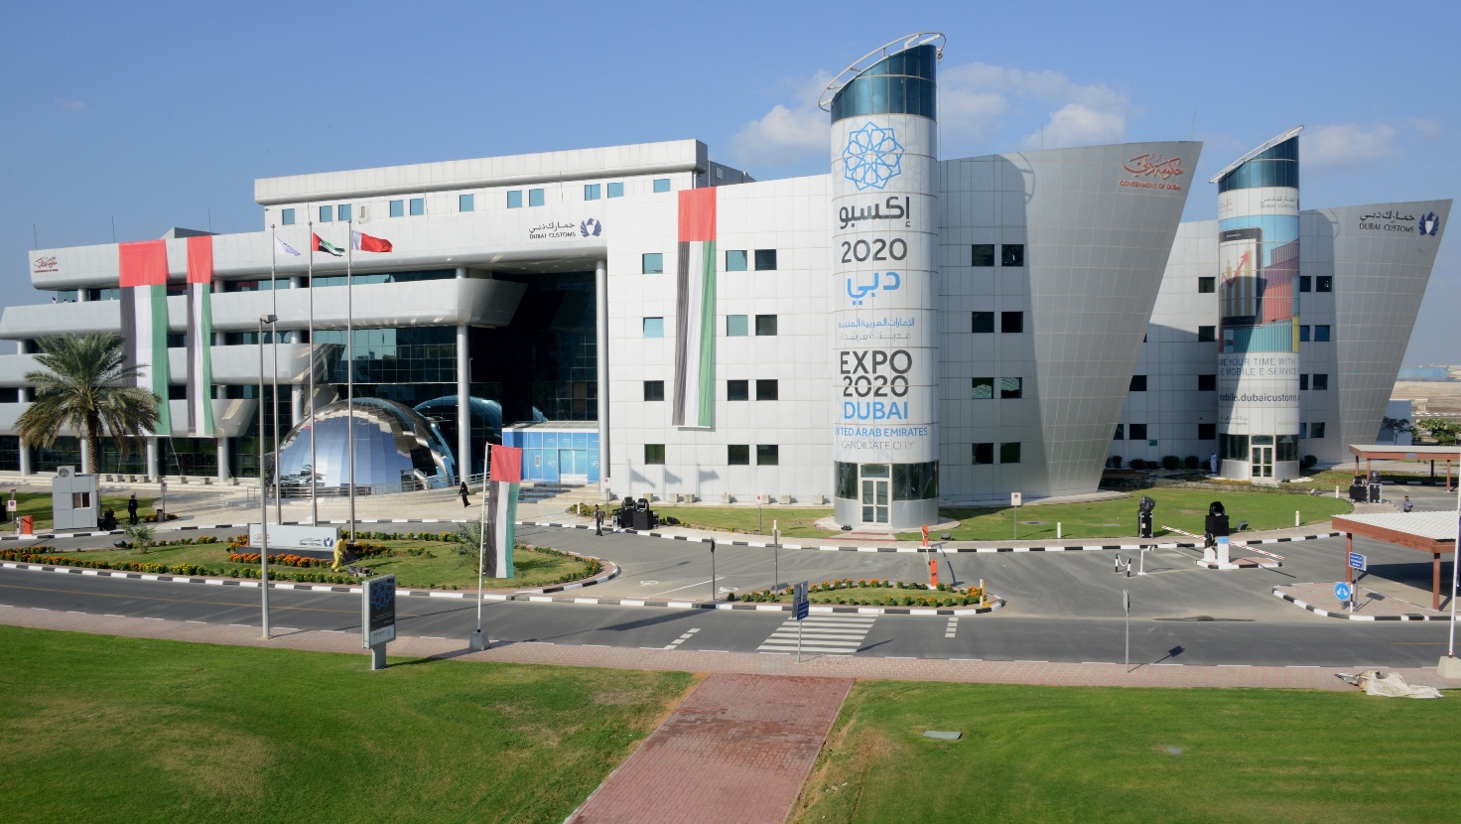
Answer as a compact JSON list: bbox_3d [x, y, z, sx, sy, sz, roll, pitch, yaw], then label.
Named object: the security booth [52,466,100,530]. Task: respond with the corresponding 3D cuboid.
[{"bbox_3d":[-37.430,4.857,65.171,2.150,3.574,2.150,-1,2,-25],"label":"security booth"}]

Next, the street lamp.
[{"bbox_3d":[-15.091,2.103,37.133,0.320,10.422,0.780,0,2,16],"label":"street lamp"}]

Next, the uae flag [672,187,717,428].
[{"bbox_3d":[-2.311,-6.864,75.255,2.700,15.719,0.450,0,2,13],"label":"uae flag"}]

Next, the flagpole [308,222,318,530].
[{"bbox_3d":[-20.849,-1.411,56.803,0.190,15.939,0.190,-1,2,0],"label":"flagpole"}]

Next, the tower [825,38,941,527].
[{"bbox_3d":[9.138,-7.787,66.966,6.900,28.503,6.900,0,2,19],"label":"tower"}]

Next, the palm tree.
[{"bbox_3d":[-40.113,0.885,70.942,9.000,11.656,8.800,0,2,20],"label":"palm tree"}]

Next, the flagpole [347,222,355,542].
[{"bbox_3d":[-18.850,-1.445,56.502,0.190,15.939,0.190,-1,2,0],"label":"flagpole"}]

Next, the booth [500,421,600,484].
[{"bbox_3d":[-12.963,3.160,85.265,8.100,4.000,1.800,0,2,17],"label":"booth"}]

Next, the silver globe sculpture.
[{"bbox_3d":[-27.829,2.182,86.288,13.726,6.522,12.600,0,2,20],"label":"silver globe sculpture"}]

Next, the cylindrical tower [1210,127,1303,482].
[{"bbox_3d":[43.329,-8.925,93.178,6.900,28.384,6.900,0,2,24],"label":"cylindrical tower"}]

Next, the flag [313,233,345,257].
[{"bbox_3d":[-20.115,-8.371,56.900,1.550,1.139,0.300,-1,2,-11],"label":"flag"}]

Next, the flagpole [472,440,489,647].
[{"bbox_3d":[-7.738,4.082,35.136,0.520,6.408,0.480,0,2,14],"label":"flagpole"}]

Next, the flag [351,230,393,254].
[{"bbox_3d":[-17.852,-8.470,56.700,1.950,1.163,0.350,-1,2,-11],"label":"flag"}]

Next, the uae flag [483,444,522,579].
[{"bbox_3d":[-6.965,3.103,35.115,1.080,4.150,0.220,0,1,8],"label":"uae flag"}]

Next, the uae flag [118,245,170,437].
[{"bbox_3d":[-48.480,-6.036,94.114,5.500,16.002,0.400,0,2,24],"label":"uae flag"}]

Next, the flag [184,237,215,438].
[{"bbox_3d":[-42.031,-5.947,89.999,2.550,15.795,0.250,0,2,22],"label":"flag"}]

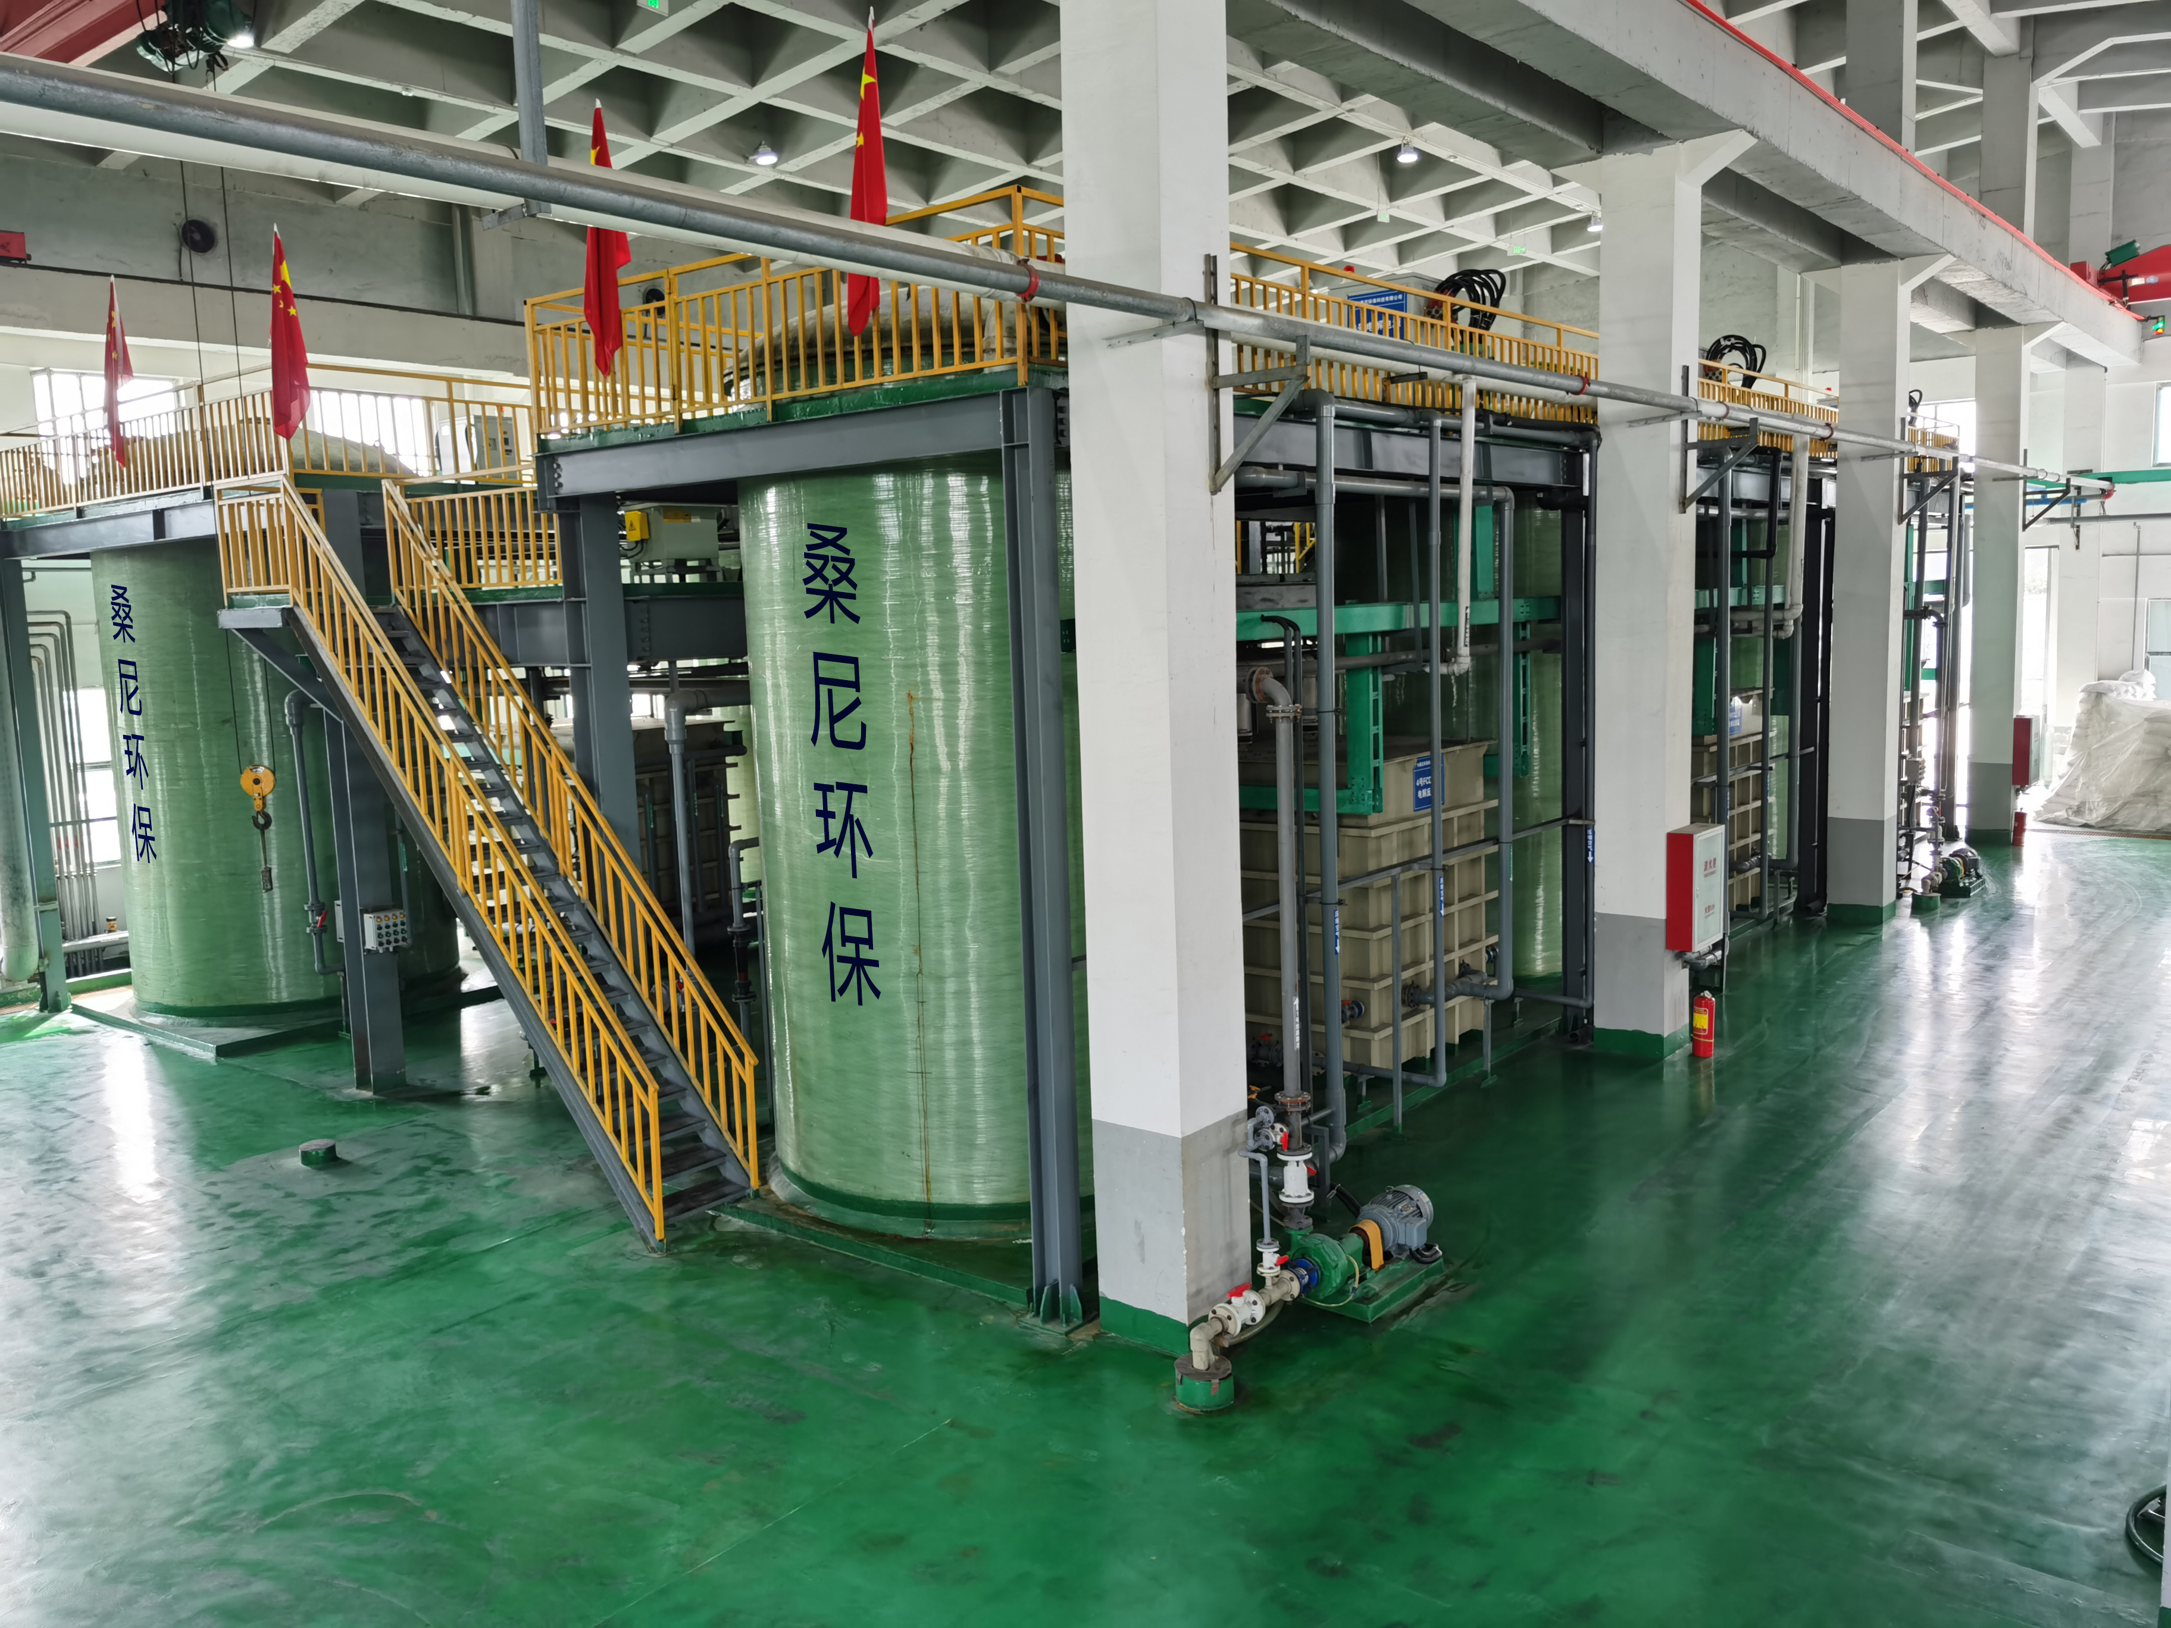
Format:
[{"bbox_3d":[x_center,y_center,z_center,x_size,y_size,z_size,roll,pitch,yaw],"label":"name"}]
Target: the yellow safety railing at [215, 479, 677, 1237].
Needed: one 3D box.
[{"bbox_3d":[-4.830,0.058,12.262,5.279,5.142,0.100,4,9,39],"label":"yellow safety railing"}]

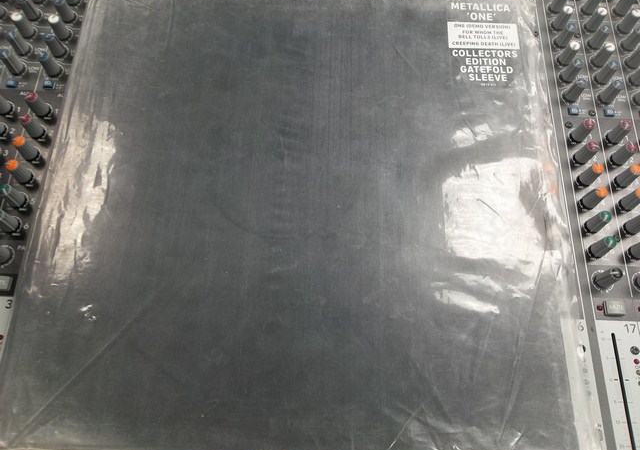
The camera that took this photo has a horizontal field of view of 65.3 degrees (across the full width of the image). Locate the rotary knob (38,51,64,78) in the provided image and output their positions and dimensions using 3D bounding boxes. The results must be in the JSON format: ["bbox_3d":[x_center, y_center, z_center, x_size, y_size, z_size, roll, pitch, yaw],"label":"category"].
[{"bbox_3d":[-0.189,-0.113,0.347,0.012,0.016,0.012,1,69,-2],"label":"rotary knob"}]

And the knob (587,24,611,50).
[{"bbox_3d":[0.209,-0.141,0.372,0.012,0.016,0.012,1,69,-2],"label":"knob"}]

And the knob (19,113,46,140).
[{"bbox_3d":[-0.191,-0.066,0.329,0.012,0.016,0.012,0,69,-2],"label":"knob"}]

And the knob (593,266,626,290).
[{"bbox_3d":[0.177,0.031,0.304,0.012,0.016,0.012,-3,69,-3],"label":"knob"}]

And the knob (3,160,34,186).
[{"bbox_3d":[-0.196,-0.035,0.324,0.011,0.015,0.011,0,69,-2],"label":"knob"}]

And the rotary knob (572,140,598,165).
[{"bbox_3d":[0.183,-0.051,0.343,0.011,0.015,0.011,1,69,-2],"label":"rotary knob"}]

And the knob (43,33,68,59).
[{"bbox_3d":[-0.188,-0.128,0.353,0.012,0.016,0.012,-15,70,-8],"label":"knob"}]

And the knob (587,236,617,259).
[{"bbox_3d":[0.178,0.013,0.312,0.012,0.016,0.012,1,69,-2],"label":"knob"}]

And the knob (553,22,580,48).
[{"bbox_3d":[0.187,-0.145,0.380,0.011,0.016,0.011,1,69,-2],"label":"knob"}]

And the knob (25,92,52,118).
[{"bbox_3d":[-0.194,-0.083,0.342,0.011,0.015,0.011,-21,71,-10],"label":"knob"}]

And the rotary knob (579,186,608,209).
[{"bbox_3d":[0.179,-0.018,0.324,0.012,0.016,0.012,1,69,-2],"label":"rotary knob"}]

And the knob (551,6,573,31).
[{"bbox_3d":[0.188,-0.160,0.386,0.011,0.016,0.011,1,69,-2],"label":"knob"}]

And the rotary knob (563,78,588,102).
[{"bbox_3d":[0.185,-0.098,0.361,0.011,0.015,0.011,-9,70,-5],"label":"rotary knob"}]

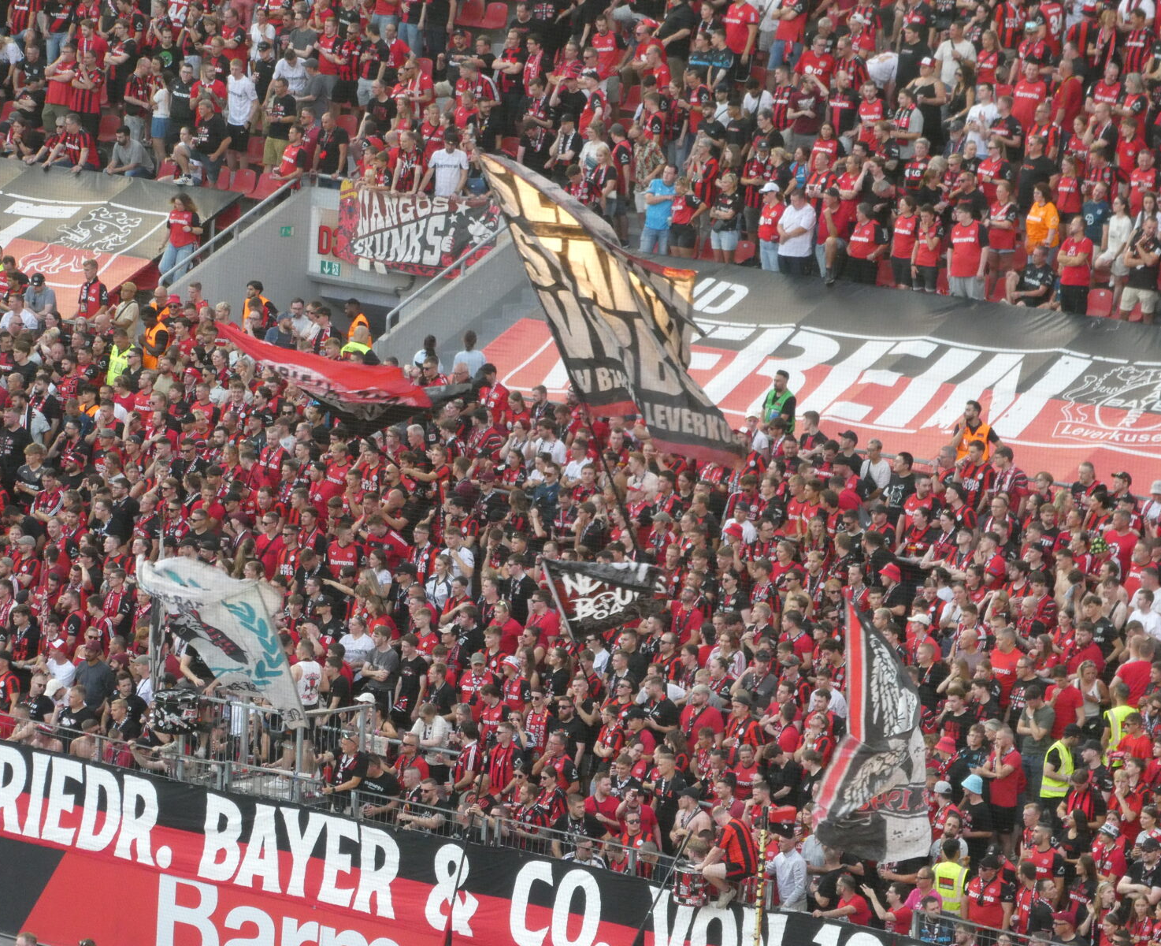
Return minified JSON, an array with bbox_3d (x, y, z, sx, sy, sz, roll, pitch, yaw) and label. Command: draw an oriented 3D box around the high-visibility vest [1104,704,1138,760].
[{"bbox_3d":[6.104,2.977,82.300,0.460,0.670,0.300,-5,12,-24],"label":"high-visibility vest"}]

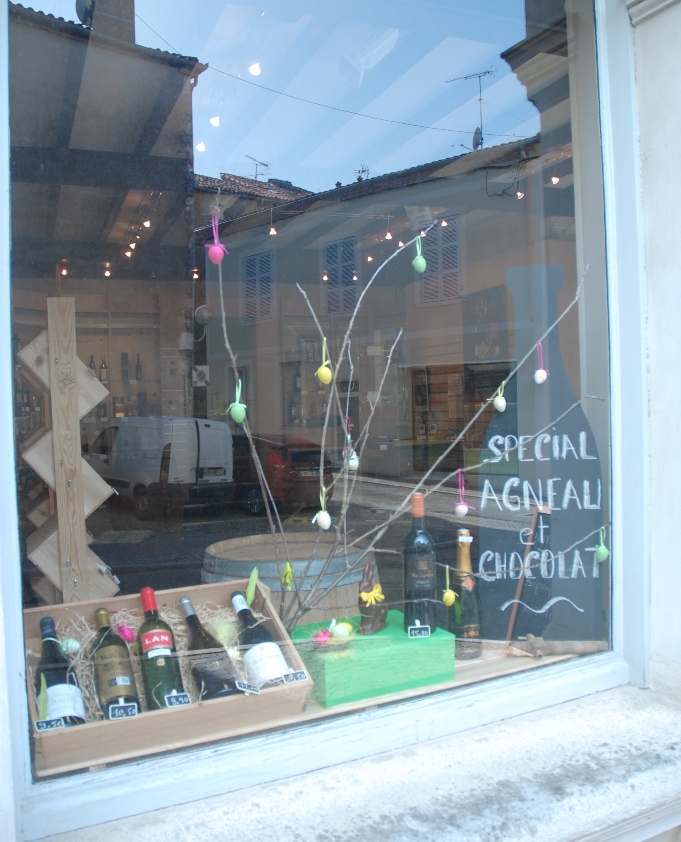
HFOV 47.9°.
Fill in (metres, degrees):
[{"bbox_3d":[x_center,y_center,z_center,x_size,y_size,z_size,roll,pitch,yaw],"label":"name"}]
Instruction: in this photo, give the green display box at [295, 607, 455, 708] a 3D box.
[{"bbox_3d":[0.058,0.545,1.794,0.327,0.101,0.262,-2,1,-26],"label":"green display box"}]

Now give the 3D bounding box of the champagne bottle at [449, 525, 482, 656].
[{"bbox_3d":[0.314,0.429,1.934,0.084,0.317,0.084,-1,1,0],"label":"champagne bottle"}]

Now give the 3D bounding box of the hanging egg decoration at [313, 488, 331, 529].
[{"bbox_3d":[-0.045,0.206,1.800,0.041,0.097,0.036,-1,1,-1],"label":"hanging egg decoration"}]

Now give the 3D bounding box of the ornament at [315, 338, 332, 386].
[{"bbox_3d":[-0.038,-0.136,1.740,0.038,0.108,0.036,-1,1,-1],"label":"ornament"}]

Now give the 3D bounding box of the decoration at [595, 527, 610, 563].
[{"bbox_3d":[0.663,0.314,1.940,0.039,0.090,0.034,-1,1,19],"label":"decoration"}]

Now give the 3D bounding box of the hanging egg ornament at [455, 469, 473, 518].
[{"bbox_3d":[0.314,0.183,1.940,0.045,0.121,0.035,-1,1,9],"label":"hanging egg ornament"}]

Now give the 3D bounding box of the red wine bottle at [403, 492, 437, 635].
[{"bbox_3d":[0.186,0.330,1.801,0.075,0.323,0.075,-1,1,-4],"label":"red wine bottle"}]

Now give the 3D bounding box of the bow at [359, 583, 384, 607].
[{"bbox_3d":[0.073,0.413,1.817,0.058,0.052,0.033,-1,1,-19],"label":"bow"}]

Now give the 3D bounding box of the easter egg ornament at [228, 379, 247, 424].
[{"bbox_3d":[-0.222,-0.042,1.650,0.041,0.095,0.037,-1,1,-8],"label":"easter egg ornament"}]

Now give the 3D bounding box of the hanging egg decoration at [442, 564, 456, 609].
[{"bbox_3d":[0.268,0.405,1.880,0.034,0.100,0.034,-1,1,8],"label":"hanging egg decoration"}]

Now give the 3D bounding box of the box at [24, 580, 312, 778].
[{"bbox_3d":[-0.366,0.494,1.578,0.522,0.090,0.339,-2,27,-27],"label":"box"}]

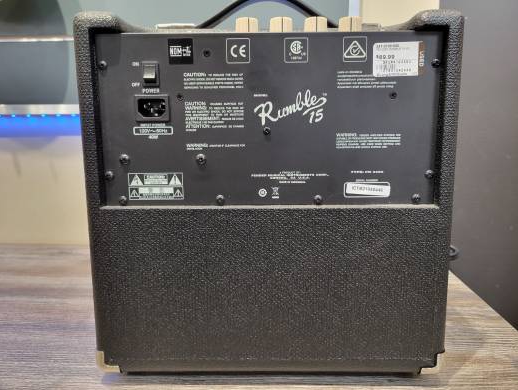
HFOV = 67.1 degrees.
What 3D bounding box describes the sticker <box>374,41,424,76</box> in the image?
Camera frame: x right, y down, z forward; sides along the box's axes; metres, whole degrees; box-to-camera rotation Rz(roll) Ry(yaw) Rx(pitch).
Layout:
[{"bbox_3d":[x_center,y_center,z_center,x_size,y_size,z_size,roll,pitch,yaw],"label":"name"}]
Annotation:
[{"bbox_3d":[0.123,-0.120,0.346,0.045,0.030,0.001,0,8,0],"label":"sticker"}]

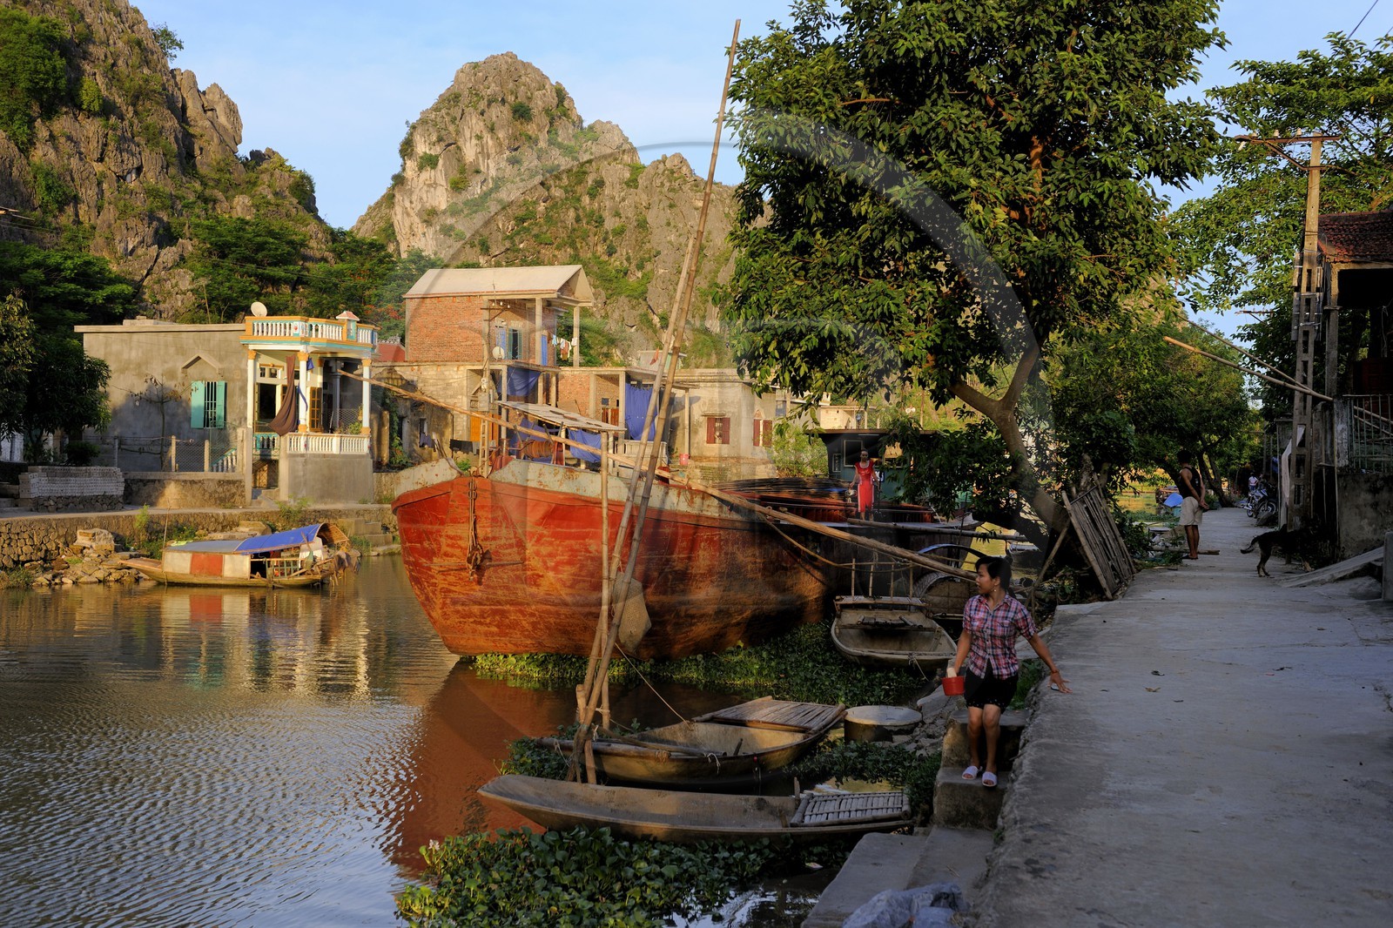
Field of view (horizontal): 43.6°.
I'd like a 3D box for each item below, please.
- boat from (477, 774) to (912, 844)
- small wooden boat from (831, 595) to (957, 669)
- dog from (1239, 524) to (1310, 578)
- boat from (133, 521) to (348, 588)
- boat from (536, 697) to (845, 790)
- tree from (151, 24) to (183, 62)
[{"bbox_3d":[-0.030,2.480,12.250,3.000,0.520,1.100,0,0,2],"label":"boat"},{"bbox_3d":[2.500,2.210,22.300,1.450,0.650,3.600,0,0,5],"label":"small wooden boat"},{"bbox_3d":[7.580,1.150,22.800,1.000,0.640,0.270,0,0,-15],"label":"dog"},{"bbox_3d":[-10.300,2.070,38.800,5.300,1.500,1.500,0,0,18],"label":"boat"},{"bbox_3d":[0.140,2.310,14.600,1.250,0.520,2.700,0,0,41],"label":"boat"},{"bbox_3d":[-42.600,-33.900,140.000,2.800,3.200,2.700,0,0,0],"label":"tree"}]

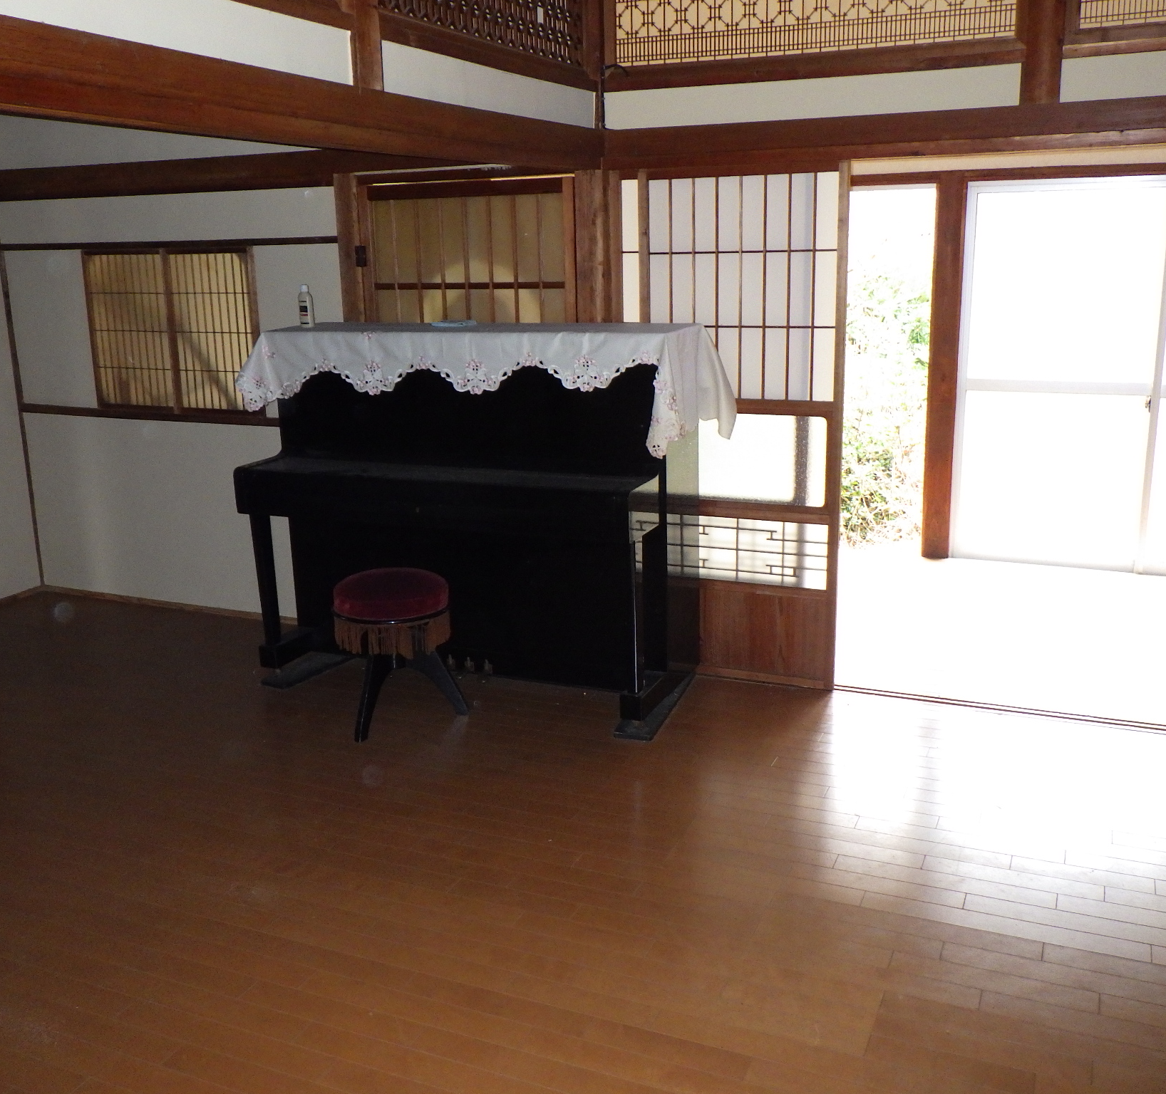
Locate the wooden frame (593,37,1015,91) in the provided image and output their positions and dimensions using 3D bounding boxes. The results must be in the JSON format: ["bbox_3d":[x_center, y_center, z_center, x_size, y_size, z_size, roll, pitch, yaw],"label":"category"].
[{"bbox_3d":[0.662,-1.479,3.630,1.300,0.070,0.070,5,16,23],"label":"wooden frame"}]

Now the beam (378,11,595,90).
[{"bbox_3d":[-0.240,-1.367,3.305,0.070,0.065,1.270,5,16,23],"label":"beam"}]

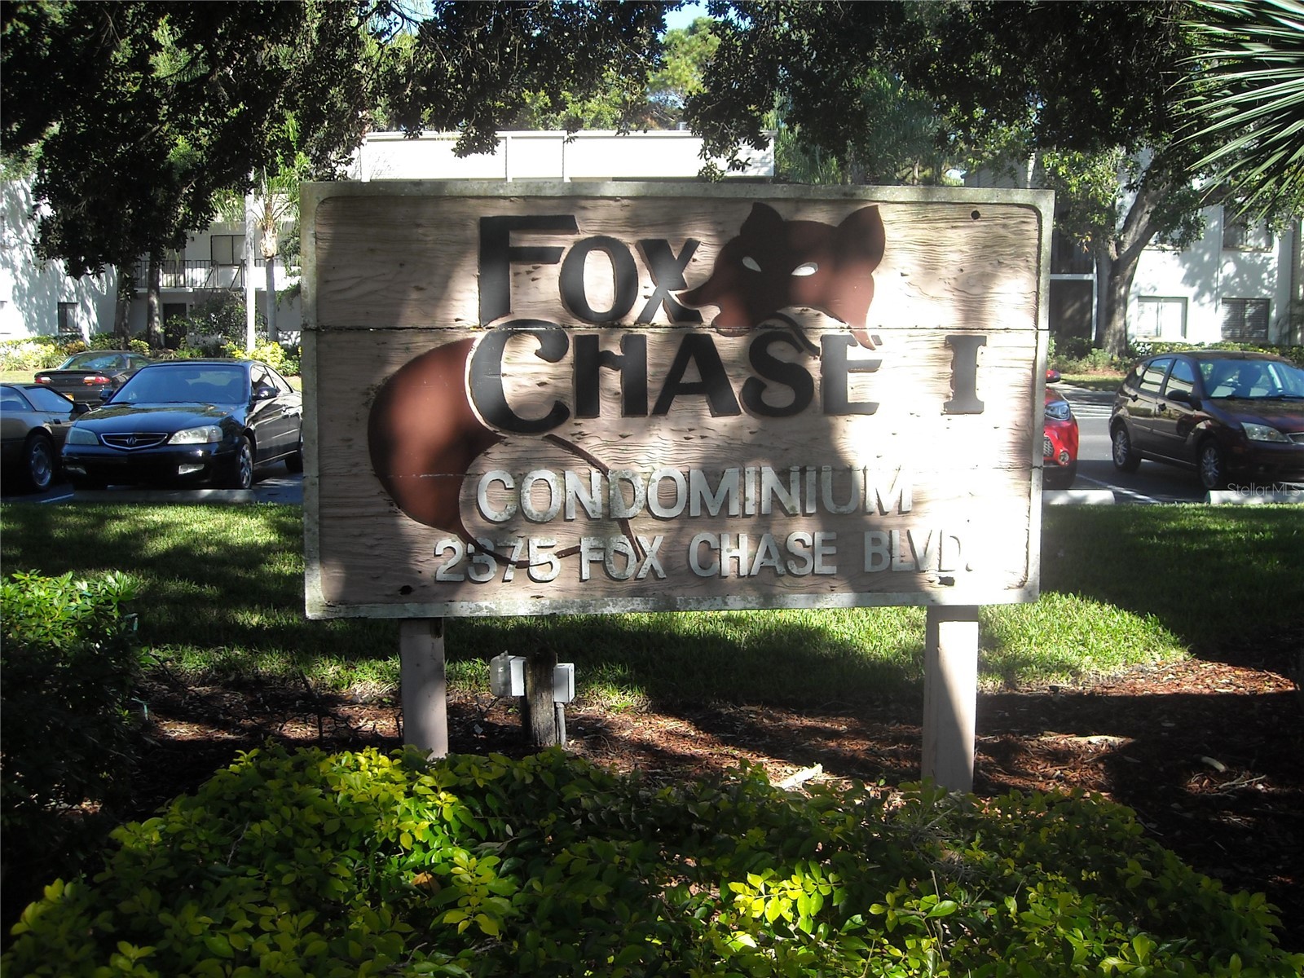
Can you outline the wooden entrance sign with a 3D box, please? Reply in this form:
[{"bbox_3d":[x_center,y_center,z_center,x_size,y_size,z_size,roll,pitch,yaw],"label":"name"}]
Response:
[{"bbox_3d":[0.101,0.050,4.425,2.460,2.076,0.180,-1,6,-6],"label":"wooden entrance sign"}]

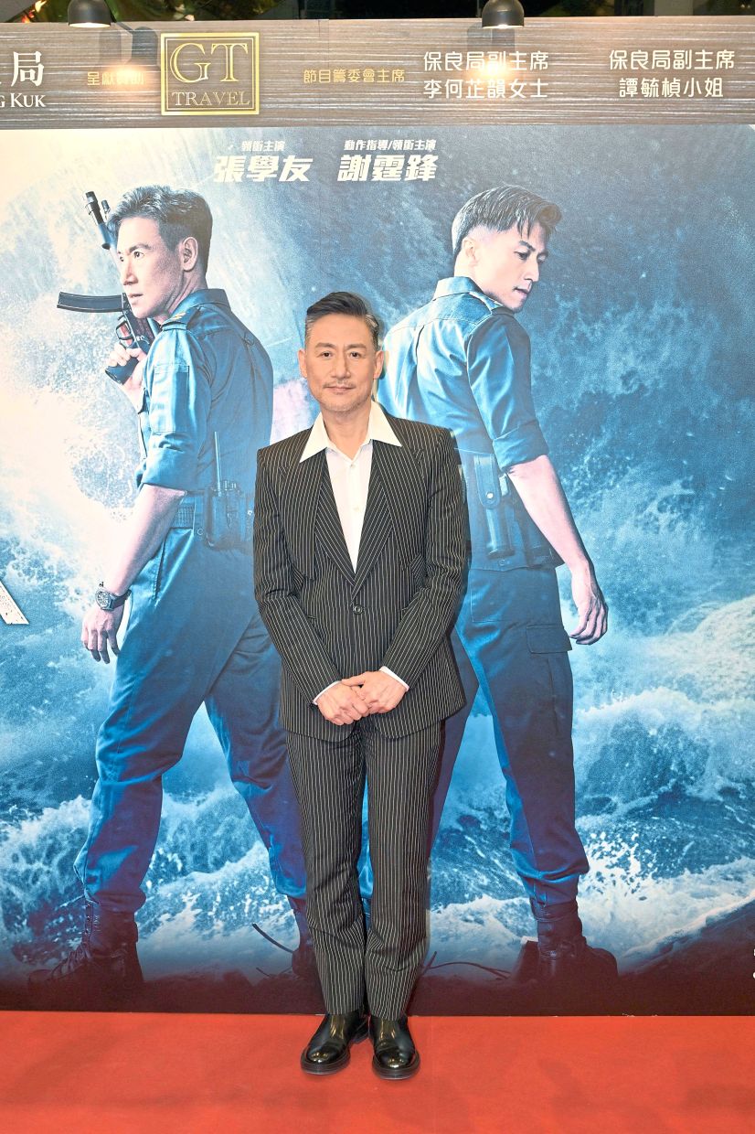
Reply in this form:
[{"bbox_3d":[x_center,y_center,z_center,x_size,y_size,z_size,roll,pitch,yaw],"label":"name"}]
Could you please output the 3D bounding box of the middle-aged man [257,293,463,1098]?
[{"bbox_3d":[-0.040,0.252,2.975,0.485,1.760,0.320,0,3,1],"label":"middle-aged man"}]

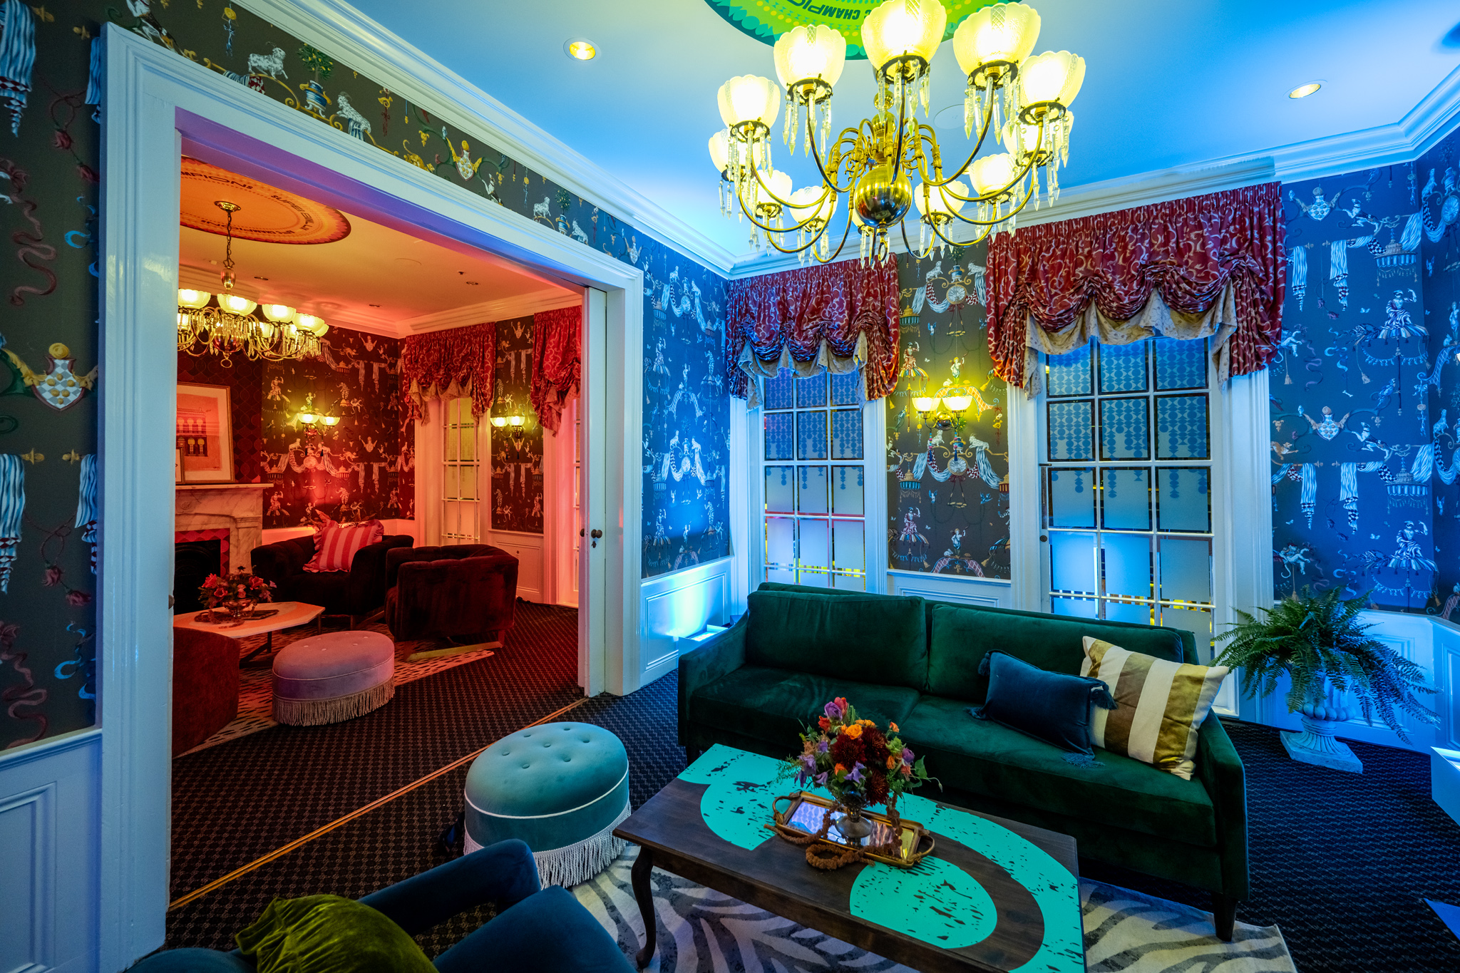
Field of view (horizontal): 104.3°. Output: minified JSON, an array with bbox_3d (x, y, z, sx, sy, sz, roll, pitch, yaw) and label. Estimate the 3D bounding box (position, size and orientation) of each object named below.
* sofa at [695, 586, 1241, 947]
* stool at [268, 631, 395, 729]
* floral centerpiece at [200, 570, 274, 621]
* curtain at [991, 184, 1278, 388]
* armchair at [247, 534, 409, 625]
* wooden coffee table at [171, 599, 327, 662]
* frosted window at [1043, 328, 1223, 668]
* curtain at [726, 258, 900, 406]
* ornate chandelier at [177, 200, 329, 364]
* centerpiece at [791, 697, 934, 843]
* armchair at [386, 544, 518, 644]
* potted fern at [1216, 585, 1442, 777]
[{"bbox_3d":[0.902,1.032,2.683,2.128,0.780,0.904,1,2,30],"label":"sofa"},{"bbox_3d":[-2.499,1.187,3.603,0.623,0.433,0.623,1,2,30],"label":"stool"},{"bbox_3d":[-3.641,0.791,4.195,0.426,0.372,0.426,1,2,30],"label":"floral centerpiece"},{"bbox_3d":[2.420,-1.166,3.537,1.479,1.046,0.167,1,2,30],"label":"curtain"},{"bbox_3d":[-3.905,0.928,5.627,0.914,0.791,0.914,0,1,-5],"label":"armchair"},{"bbox_3d":[-3.673,1.186,4.193,1.085,0.388,1.085,0,1,-23],"label":"wooden coffee table"},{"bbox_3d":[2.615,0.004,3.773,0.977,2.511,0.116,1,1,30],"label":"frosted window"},{"bbox_3d":[0.642,-1.223,4.562,1.414,1.041,0.167,1,2,30],"label":"curtain"},{"bbox_3d":[-3.464,-1.392,3.906,1.110,1.094,1.110,1,2,30],"label":"ornate chandelier"},{"bbox_3d":[0.401,0.858,1.728,0.403,0.426,0.380,1,1,30],"label":"centerpiece"},{"bbox_3d":[-2.435,0.957,4.986,0.891,0.791,0.853,-1,1,-29],"label":"armchair"},{"bbox_3d":[3.121,1.011,3.018,0.837,0.868,0.822,1,1,30],"label":"potted fern"}]

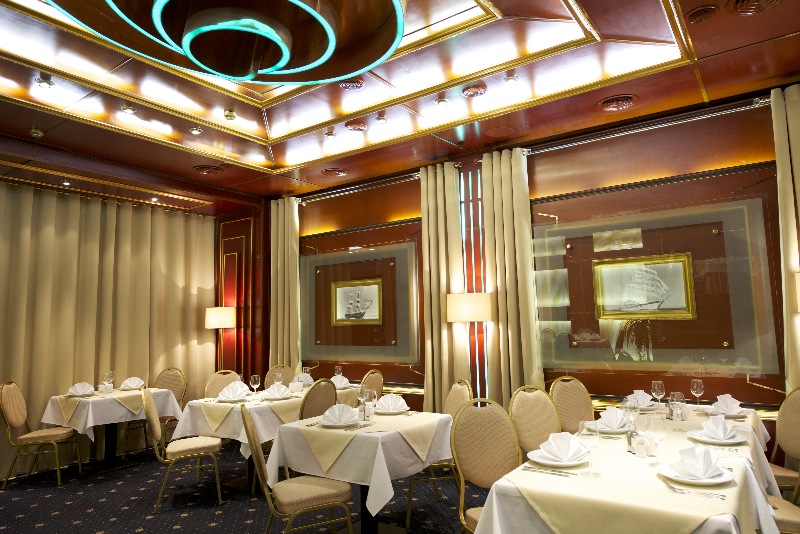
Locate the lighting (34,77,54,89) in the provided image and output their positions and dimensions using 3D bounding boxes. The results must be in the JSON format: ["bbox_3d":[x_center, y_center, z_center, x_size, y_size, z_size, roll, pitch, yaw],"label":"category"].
[{"bbox_3d":[-2.513,-1.307,3.773,0.117,0.041,0.117,-6,-8,35],"label":"lighting"}]

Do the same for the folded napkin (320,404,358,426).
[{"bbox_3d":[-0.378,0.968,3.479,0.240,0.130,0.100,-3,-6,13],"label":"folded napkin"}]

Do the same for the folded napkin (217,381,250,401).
[{"bbox_3d":[-1.459,1.078,4.695,0.280,0.155,0.110,-2,-6,9],"label":"folded napkin"}]

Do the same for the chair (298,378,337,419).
[{"bbox_3d":[-0.877,1.426,4.545,0.589,0.932,0.459,-5,-7,30],"label":"chair"}]

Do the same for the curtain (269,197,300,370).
[{"bbox_3d":[-1.380,0.611,6.452,0.425,2.946,0.137,-6,-8,35],"label":"curtain"}]

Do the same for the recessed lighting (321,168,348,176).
[{"bbox_3d":[-0.667,-0.963,5.434,0.280,0.035,0.280,-1,-6,0],"label":"recessed lighting"}]

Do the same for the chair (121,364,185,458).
[{"bbox_3d":[-2.759,1.640,6.057,0.450,0.935,0.570,-2,-6,8],"label":"chair"}]

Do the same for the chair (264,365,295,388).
[{"bbox_3d":[-1.179,1.575,5.853,0.459,0.932,0.589,4,-8,-41],"label":"chair"}]

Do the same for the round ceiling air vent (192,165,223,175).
[{"bbox_3d":[-1.986,-1.000,5.518,0.301,0.038,0.301,-1,-6,0],"label":"round ceiling air vent"}]

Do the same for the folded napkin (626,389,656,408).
[{"bbox_3d":[1.703,0.921,3.775,0.192,0.127,0.099,-3,-7,19],"label":"folded napkin"}]

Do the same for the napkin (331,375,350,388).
[{"bbox_3d":[-0.590,1.141,5.332,0.240,0.130,0.100,-2,-6,9],"label":"napkin"}]

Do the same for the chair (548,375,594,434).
[{"bbox_3d":[1.457,1.323,4.012,0.450,0.935,0.570,0,-6,-16],"label":"chair"}]

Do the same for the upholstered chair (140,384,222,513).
[{"bbox_3d":[-1.767,1.425,4.355,0.589,0.932,0.459,1,-7,-21],"label":"upholstered chair"}]

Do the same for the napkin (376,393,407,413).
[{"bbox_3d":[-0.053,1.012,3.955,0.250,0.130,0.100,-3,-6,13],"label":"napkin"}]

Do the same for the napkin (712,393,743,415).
[{"bbox_3d":[2.111,0.878,3.459,0.175,0.127,0.099,-3,-6,15],"label":"napkin"}]

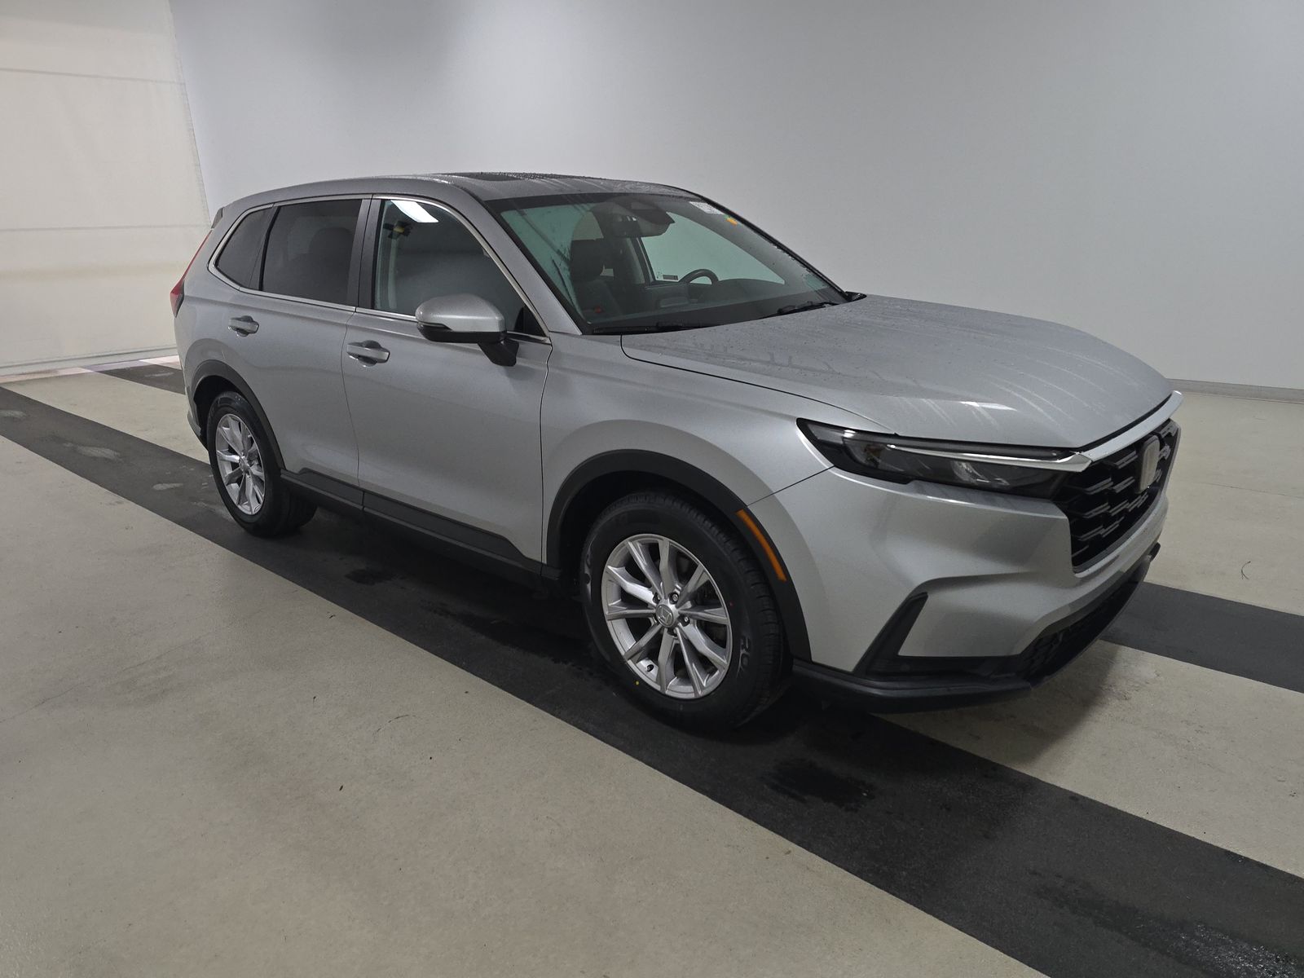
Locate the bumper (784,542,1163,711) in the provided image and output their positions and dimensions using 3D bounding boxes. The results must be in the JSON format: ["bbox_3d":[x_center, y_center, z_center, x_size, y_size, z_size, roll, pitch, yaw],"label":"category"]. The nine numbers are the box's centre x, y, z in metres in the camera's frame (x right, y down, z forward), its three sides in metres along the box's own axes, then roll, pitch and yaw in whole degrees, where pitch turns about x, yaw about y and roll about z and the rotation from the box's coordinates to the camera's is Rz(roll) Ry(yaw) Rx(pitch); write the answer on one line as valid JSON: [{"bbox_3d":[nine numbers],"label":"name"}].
[{"bbox_3d":[1.161,0.232,2.686,0.580,0.420,1.820,13,22,39],"label":"bumper"}]

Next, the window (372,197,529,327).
[{"bbox_3d":[-0.635,-0.786,2.951,1.050,0.440,0.080,13,-3,39],"label":"window"}]

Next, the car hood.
[{"bbox_3d":[0.859,-0.408,2.761,1.280,0.270,1.540,13,22,39],"label":"car hood"}]

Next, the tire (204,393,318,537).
[{"bbox_3d":[-1.928,-0.146,4.280,0.725,0.720,0.235,13,22,39],"label":"tire"}]

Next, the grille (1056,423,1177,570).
[{"bbox_3d":[1.333,-0.008,2.451,0.150,0.350,0.980,13,22,39],"label":"grille"}]

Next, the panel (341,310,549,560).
[{"bbox_3d":[-0.735,-0.215,3.057,1.200,0.770,0.130,13,22,39],"label":"panel"}]

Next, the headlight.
[{"bbox_3d":[0.678,-0.065,2.087,0.530,0.200,0.420,13,22,39],"label":"headlight"}]

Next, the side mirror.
[{"bbox_3d":[-0.572,-0.506,2.695,0.230,0.220,0.220,13,22,39],"label":"side mirror"}]

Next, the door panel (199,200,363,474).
[{"bbox_3d":[-1.569,-0.677,3.798,1.320,1.140,0.260,13,22,39],"label":"door panel"}]

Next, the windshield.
[{"bbox_3d":[0.088,-0.888,3.320,1.580,0.150,0.880,-19,60,-46],"label":"windshield"}]

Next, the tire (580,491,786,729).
[{"bbox_3d":[0.104,0.339,2.570,0.725,0.720,0.235,13,22,39],"label":"tire"}]

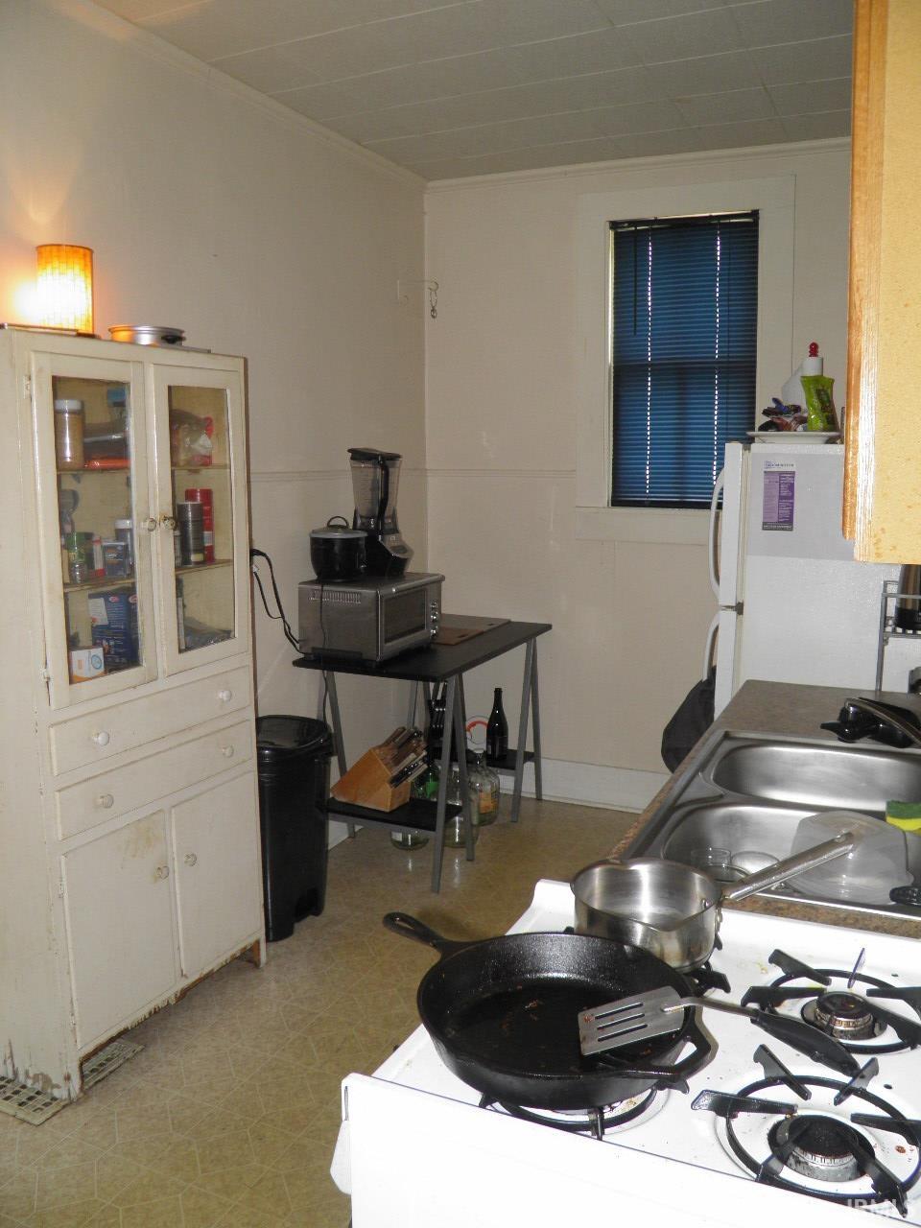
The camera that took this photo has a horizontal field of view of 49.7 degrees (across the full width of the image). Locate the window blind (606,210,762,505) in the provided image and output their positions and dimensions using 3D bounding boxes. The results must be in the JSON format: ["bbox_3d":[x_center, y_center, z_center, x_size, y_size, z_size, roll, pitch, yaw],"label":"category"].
[{"bbox_3d":[0.851,-0.962,3.845,0.541,1.102,0.040,4,10,24],"label":"window blind"}]

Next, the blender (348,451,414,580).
[{"bbox_3d":[-0.292,-0.361,3.591,0.210,0.455,0.180,6,11,32],"label":"blender"}]

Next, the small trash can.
[{"bbox_3d":[-0.568,0.671,3.165,0.310,0.638,0.280,4,10,24],"label":"small trash can"}]

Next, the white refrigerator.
[{"bbox_3d":[1.153,0.271,2.909,0.740,1.509,0.710,4,10,24],"label":"white refrigerator"}]

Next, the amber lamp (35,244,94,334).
[{"bbox_3d":[-0.905,-0.729,2.275,0.130,0.216,0.130,4,10,24],"label":"amber lamp"}]

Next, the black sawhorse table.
[{"bbox_3d":[-0.103,0.488,3.858,0.562,0.781,1.073,4,10,24],"label":"black sawhorse table"}]

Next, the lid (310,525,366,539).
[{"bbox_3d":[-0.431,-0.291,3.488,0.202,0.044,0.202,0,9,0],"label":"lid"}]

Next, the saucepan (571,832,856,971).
[{"bbox_3d":[0.300,0.323,1.181,0.331,0.148,0.181,0,9,0],"label":"saucepan"}]

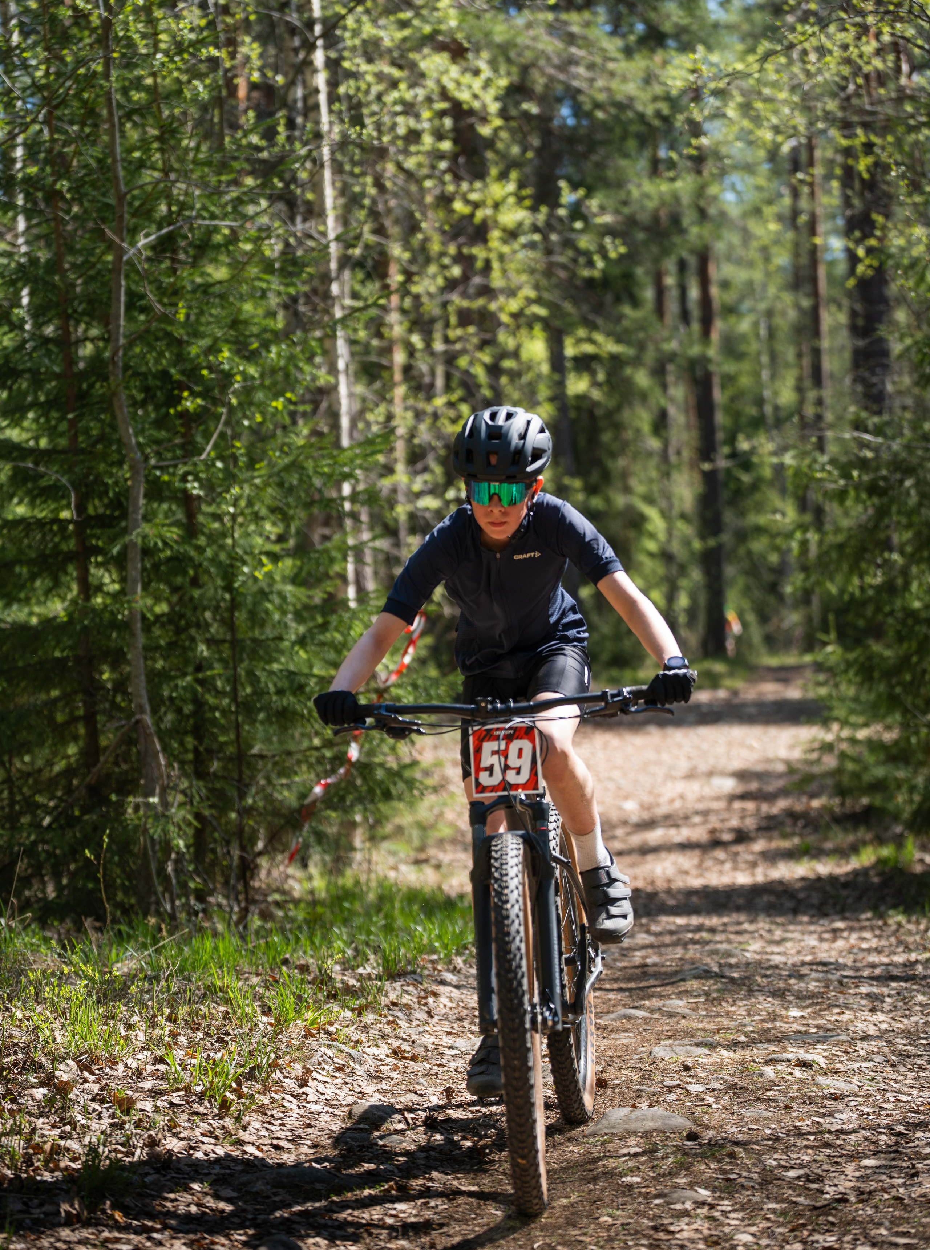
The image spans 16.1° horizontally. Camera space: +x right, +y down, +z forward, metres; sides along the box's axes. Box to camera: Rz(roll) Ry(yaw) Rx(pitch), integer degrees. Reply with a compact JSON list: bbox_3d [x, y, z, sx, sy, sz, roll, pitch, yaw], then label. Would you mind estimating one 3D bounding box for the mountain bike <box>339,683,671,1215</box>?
[{"bbox_3d":[0.160,0.635,6.980,0.750,1.050,1.850,-4,0,7],"label":"mountain bike"}]

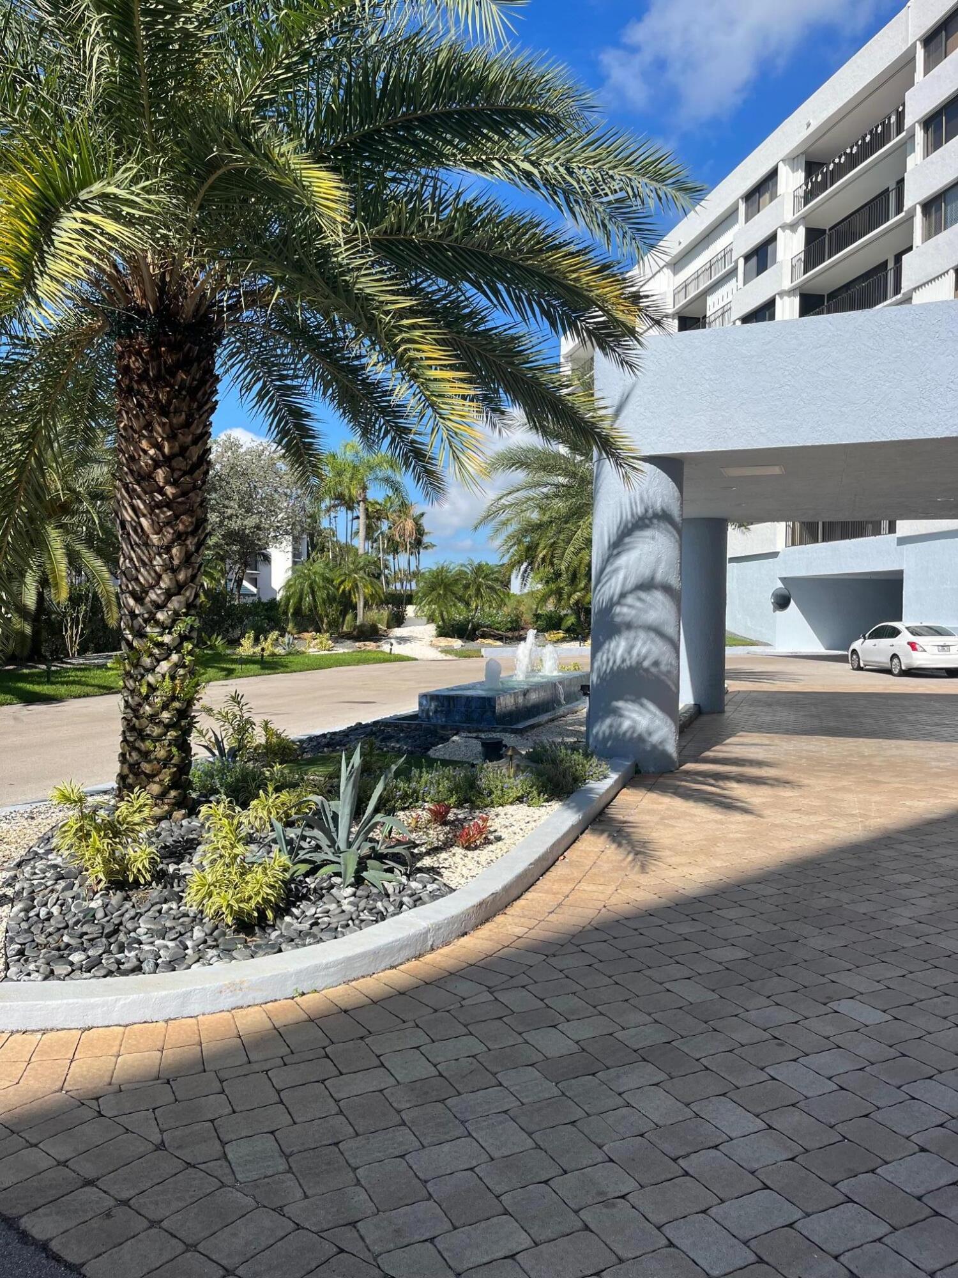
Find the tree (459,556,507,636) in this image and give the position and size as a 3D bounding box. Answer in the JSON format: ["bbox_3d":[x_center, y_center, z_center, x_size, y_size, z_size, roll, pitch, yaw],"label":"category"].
[{"bbox_3d":[0.192,-1.748,41.000,2.047,3.369,2.100,1,1,0],"label":"tree"}]

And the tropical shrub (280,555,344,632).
[{"bbox_3d":[-6.795,-1.785,39.000,2.596,3.124,2.600,1,1,0],"label":"tropical shrub"}]

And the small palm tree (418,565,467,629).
[{"bbox_3d":[-1.599,-1.663,41.000,2.132,3.198,2.100,1,1,0],"label":"small palm tree"}]

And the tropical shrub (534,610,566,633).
[{"bbox_3d":[3.028,-0.746,41.000,1.407,1.024,1.300,1,1,0],"label":"tropical shrub"}]

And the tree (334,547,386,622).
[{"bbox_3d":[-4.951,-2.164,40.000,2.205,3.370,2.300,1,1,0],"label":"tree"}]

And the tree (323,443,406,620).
[{"bbox_3d":[-5.084,-4.597,42.500,3.669,8.090,3.600,1,1,0],"label":"tree"}]

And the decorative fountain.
[{"bbox_3d":[0.810,0.526,18.345,1.300,1.420,7.700,1,1,17],"label":"decorative fountain"}]

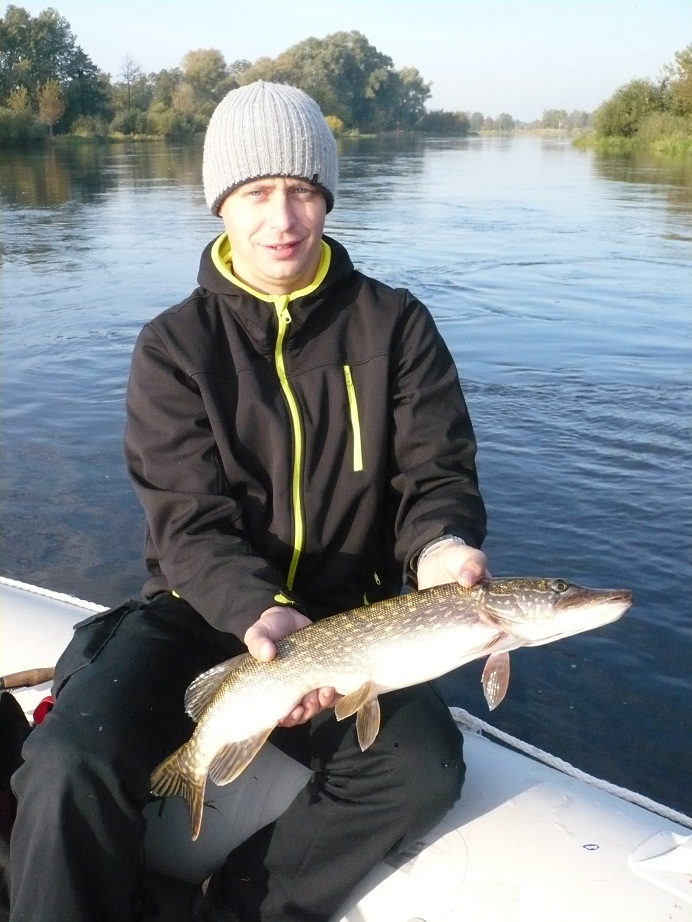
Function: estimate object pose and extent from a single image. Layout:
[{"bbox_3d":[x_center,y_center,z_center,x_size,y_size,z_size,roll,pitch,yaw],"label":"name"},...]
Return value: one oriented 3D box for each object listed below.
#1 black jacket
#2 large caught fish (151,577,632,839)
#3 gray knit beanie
[{"bbox_3d":[-0.070,-0.018,1.385,0.550,0.600,0.480,-3,20,-8],"label":"black jacket"},{"bbox_3d":[0.047,0.273,1.149,0.639,0.185,0.095,-21,-23,3],"label":"large caught fish"},{"bbox_3d":[-0.106,-0.440,1.317,0.187,0.185,0.222,-8,16,-9],"label":"gray knit beanie"}]

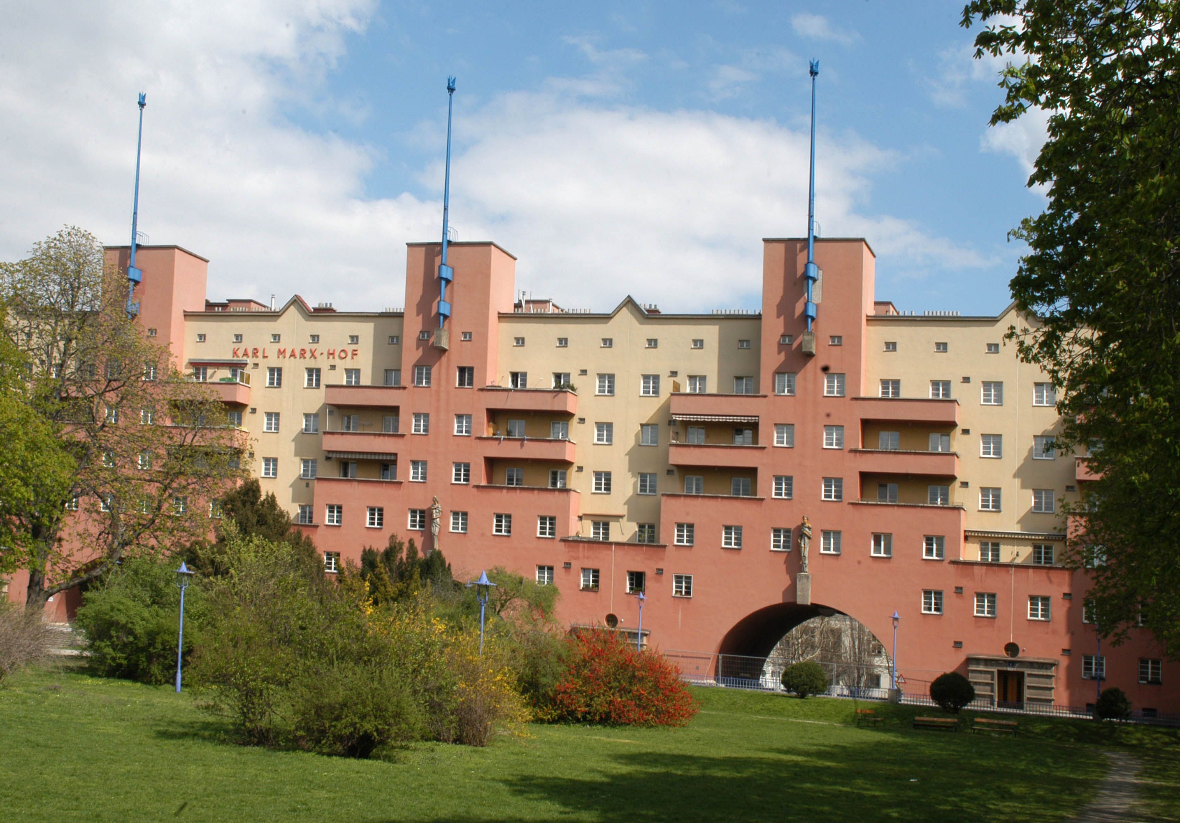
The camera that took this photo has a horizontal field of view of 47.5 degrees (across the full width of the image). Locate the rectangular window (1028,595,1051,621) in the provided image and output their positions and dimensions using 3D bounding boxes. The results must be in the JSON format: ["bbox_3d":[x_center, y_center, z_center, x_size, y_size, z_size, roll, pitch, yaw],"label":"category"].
[{"bbox_3d":[25.628,11.201,76.267,1.200,1.410,0.200,1,-5,17],"label":"rectangular window"}]

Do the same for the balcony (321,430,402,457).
[{"bbox_3d":[-14.467,2.025,87.122,5.784,1.194,1.350,1,-3,16],"label":"balcony"}]

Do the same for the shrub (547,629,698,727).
[{"bbox_3d":[1.064,8.749,44.000,4.955,3.207,4.200,1,-3,16],"label":"shrub"}]

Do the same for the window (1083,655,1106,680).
[{"bbox_3d":[27.697,14.056,73.612,1.165,1.274,0.220,1,-3,16],"label":"window"}]

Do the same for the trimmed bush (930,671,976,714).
[{"bbox_3d":[18.137,14.047,67.000,2.200,2.100,2.200,1,-5,17],"label":"trimmed bush"}]

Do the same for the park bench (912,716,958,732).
[{"bbox_3d":[15.441,14.008,60.000,2.000,0.720,0.600,1,-6,17],"label":"park bench"}]

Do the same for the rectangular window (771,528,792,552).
[{"bbox_3d":[11.279,7.540,78.735,1.210,1.351,0.220,1,-3,16],"label":"rectangular window"}]

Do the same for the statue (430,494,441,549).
[{"bbox_3d":[-9.702,6.998,84.301,0.780,3.350,0.700,1,-3,16],"label":"statue"}]

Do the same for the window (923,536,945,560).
[{"bbox_3d":[19.506,7.708,76.012,1.160,1.370,0.200,1,-6,17],"label":"window"}]

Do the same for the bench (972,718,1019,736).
[{"bbox_3d":[18.450,14.396,61.000,1.950,0.780,0.680,1,-5,20],"label":"bench"}]

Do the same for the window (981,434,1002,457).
[{"bbox_3d":[23.609,2.017,78.715,1.200,1.410,0.200,1,-5,17],"label":"window"}]

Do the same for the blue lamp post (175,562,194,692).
[{"bbox_3d":[-12.416,6.613,41.000,0.540,4.000,0.540,1,-6,17],"label":"blue lamp post"}]

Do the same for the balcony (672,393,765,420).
[{"bbox_3d":[7.793,-0.383,80.667,5.791,1.268,1.350,1,-3,16],"label":"balcony"}]

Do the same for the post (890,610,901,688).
[{"bbox_3d":[15.740,12.250,69.000,0.550,4.000,0.550,1,-6,17],"label":"post"}]

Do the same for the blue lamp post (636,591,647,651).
[{"bbox_3d":[2.948,12.800,79.000,0.700,4.300,0.700,1,-5,17],"label":"blue lamp post"}]

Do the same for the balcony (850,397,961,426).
[{"bbox_3d":[18.227,-0.075,77.579,5.937,1.211,1.350,1,-3,16],"label":"balcony"}]

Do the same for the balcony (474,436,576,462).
[{"bbox_3d":[-4.058,2.303,83.906,5.700,1.420,1.650,1,-6,17],"label":"balcony"}]

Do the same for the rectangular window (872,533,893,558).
[{"bbox_3d":[16.773,7.678,76.811,1.160,1.370,0.200,1,-6,17],"label":"rectangular window"}]

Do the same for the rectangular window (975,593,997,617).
[{"bbox_3d":[22.766,11.130,77.109,1.200,1.410,0.200,1,-5,17],"label":"rectangular window"}]

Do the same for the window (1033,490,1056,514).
[{"bbox_3d":[26.358,5.220,77.771,1.200,1.410,0.200,1,-5,17],"label":"window"}]

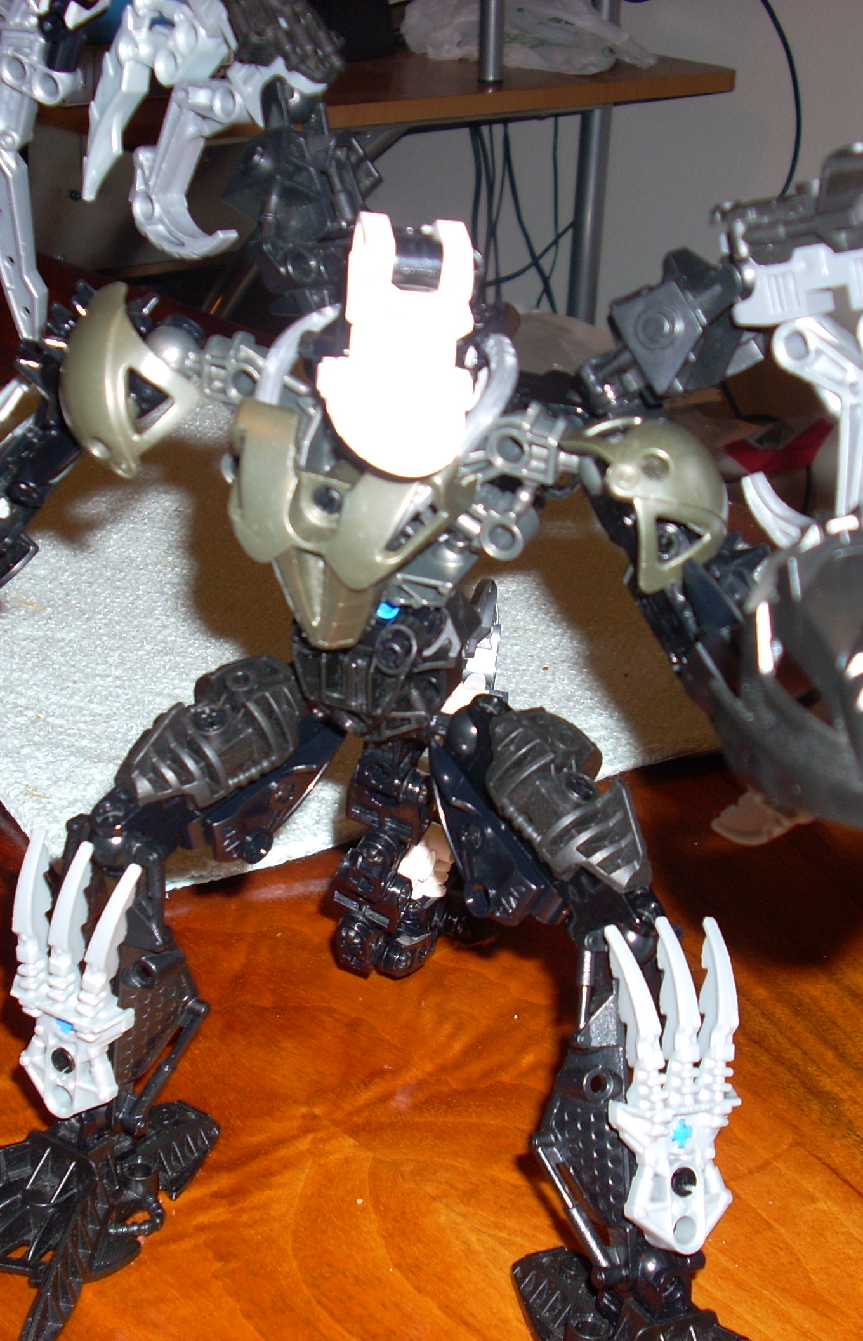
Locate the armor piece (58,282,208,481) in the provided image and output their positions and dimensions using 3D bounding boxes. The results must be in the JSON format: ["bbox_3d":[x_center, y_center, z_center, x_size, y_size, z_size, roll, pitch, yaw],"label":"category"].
[{"bbox_3d":[-0.060,-0.058,0.380,0.031,0.037,0.021,12,18,40],"label":"armor piece"}]

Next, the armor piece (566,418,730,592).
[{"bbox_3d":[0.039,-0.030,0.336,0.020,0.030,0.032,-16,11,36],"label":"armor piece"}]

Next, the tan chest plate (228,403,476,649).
[{"bbox_3d":[-0.015,-0.026,0.342,0.038,0.042,0.019,12,32,23],"label":"tan chest plate"}]

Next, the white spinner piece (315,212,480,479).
[{"bbox_3d":[-0.006,-0.055,0.326,0.026,0.042,0.018,2,13,15],"label":"white spinner piece"}]

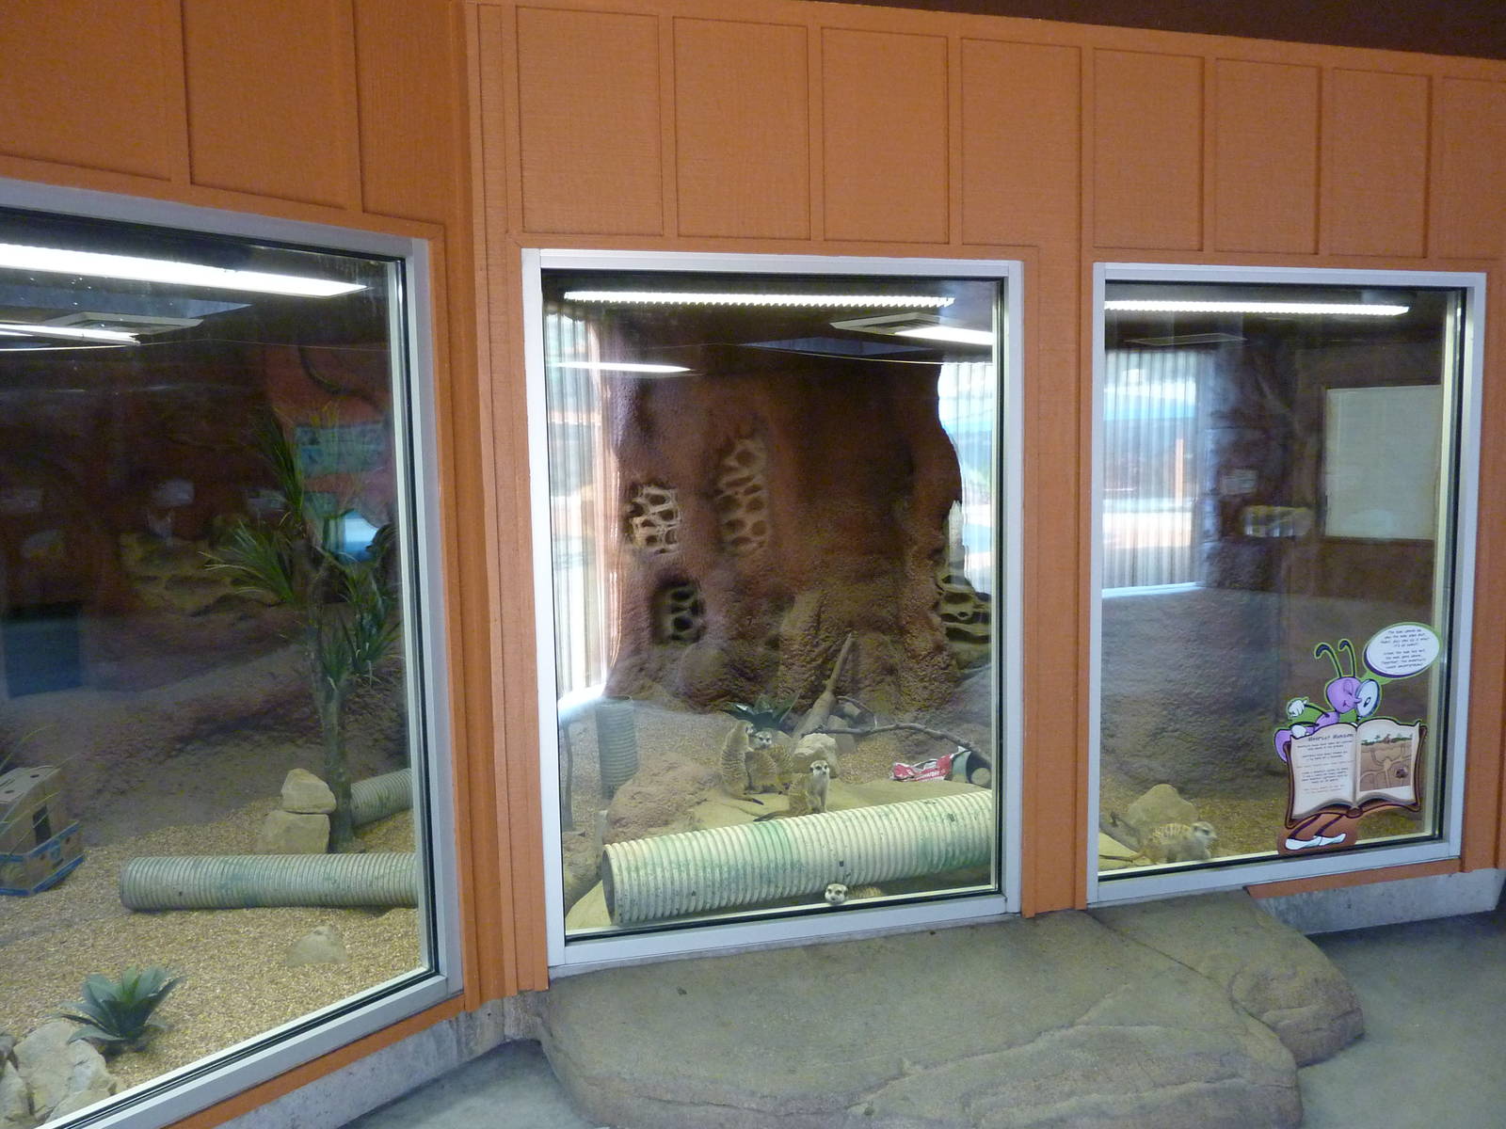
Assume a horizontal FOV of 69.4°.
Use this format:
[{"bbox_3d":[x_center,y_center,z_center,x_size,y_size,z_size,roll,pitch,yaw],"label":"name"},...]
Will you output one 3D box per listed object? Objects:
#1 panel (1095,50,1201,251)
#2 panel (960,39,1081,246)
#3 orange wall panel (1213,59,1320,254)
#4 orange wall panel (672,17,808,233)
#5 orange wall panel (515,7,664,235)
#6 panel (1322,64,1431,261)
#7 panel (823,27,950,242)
[{"bbox_3d":[1.159,-1.207,3.192,0.364,0.558,0.030,-3,5,-14],"label":"panel"},{"bbox_3d":[0.764,-1.190,3.096,0.364,0.558,0.030,-3,5,-14],"label":"panel"},{"bbox_3d":[1.554,-1.224,3.287,0.364,0.558,0.030,-3,5,-14],"label":"orange wall panel"},{"bbox_3d":[-0.025,-1.155,2.906,0.364,0.558,0.030,-3,5,-14],"label":"orange wall panel"},{"bbox_3d":[-0.420,-1.138,2.810,0.364,0.558,0.030,-3,5,-14],"label":"orange wall panel"},{"bbox_3d":[1.948,-1.242,3.382,0.364,0.558,0.030,-3,5,-14],"label":"panel"},{"bbox_3d":[0.370,-1.172,3.001,0.364,0.558,0.030,-3,5,-14],"label":"panel"}]

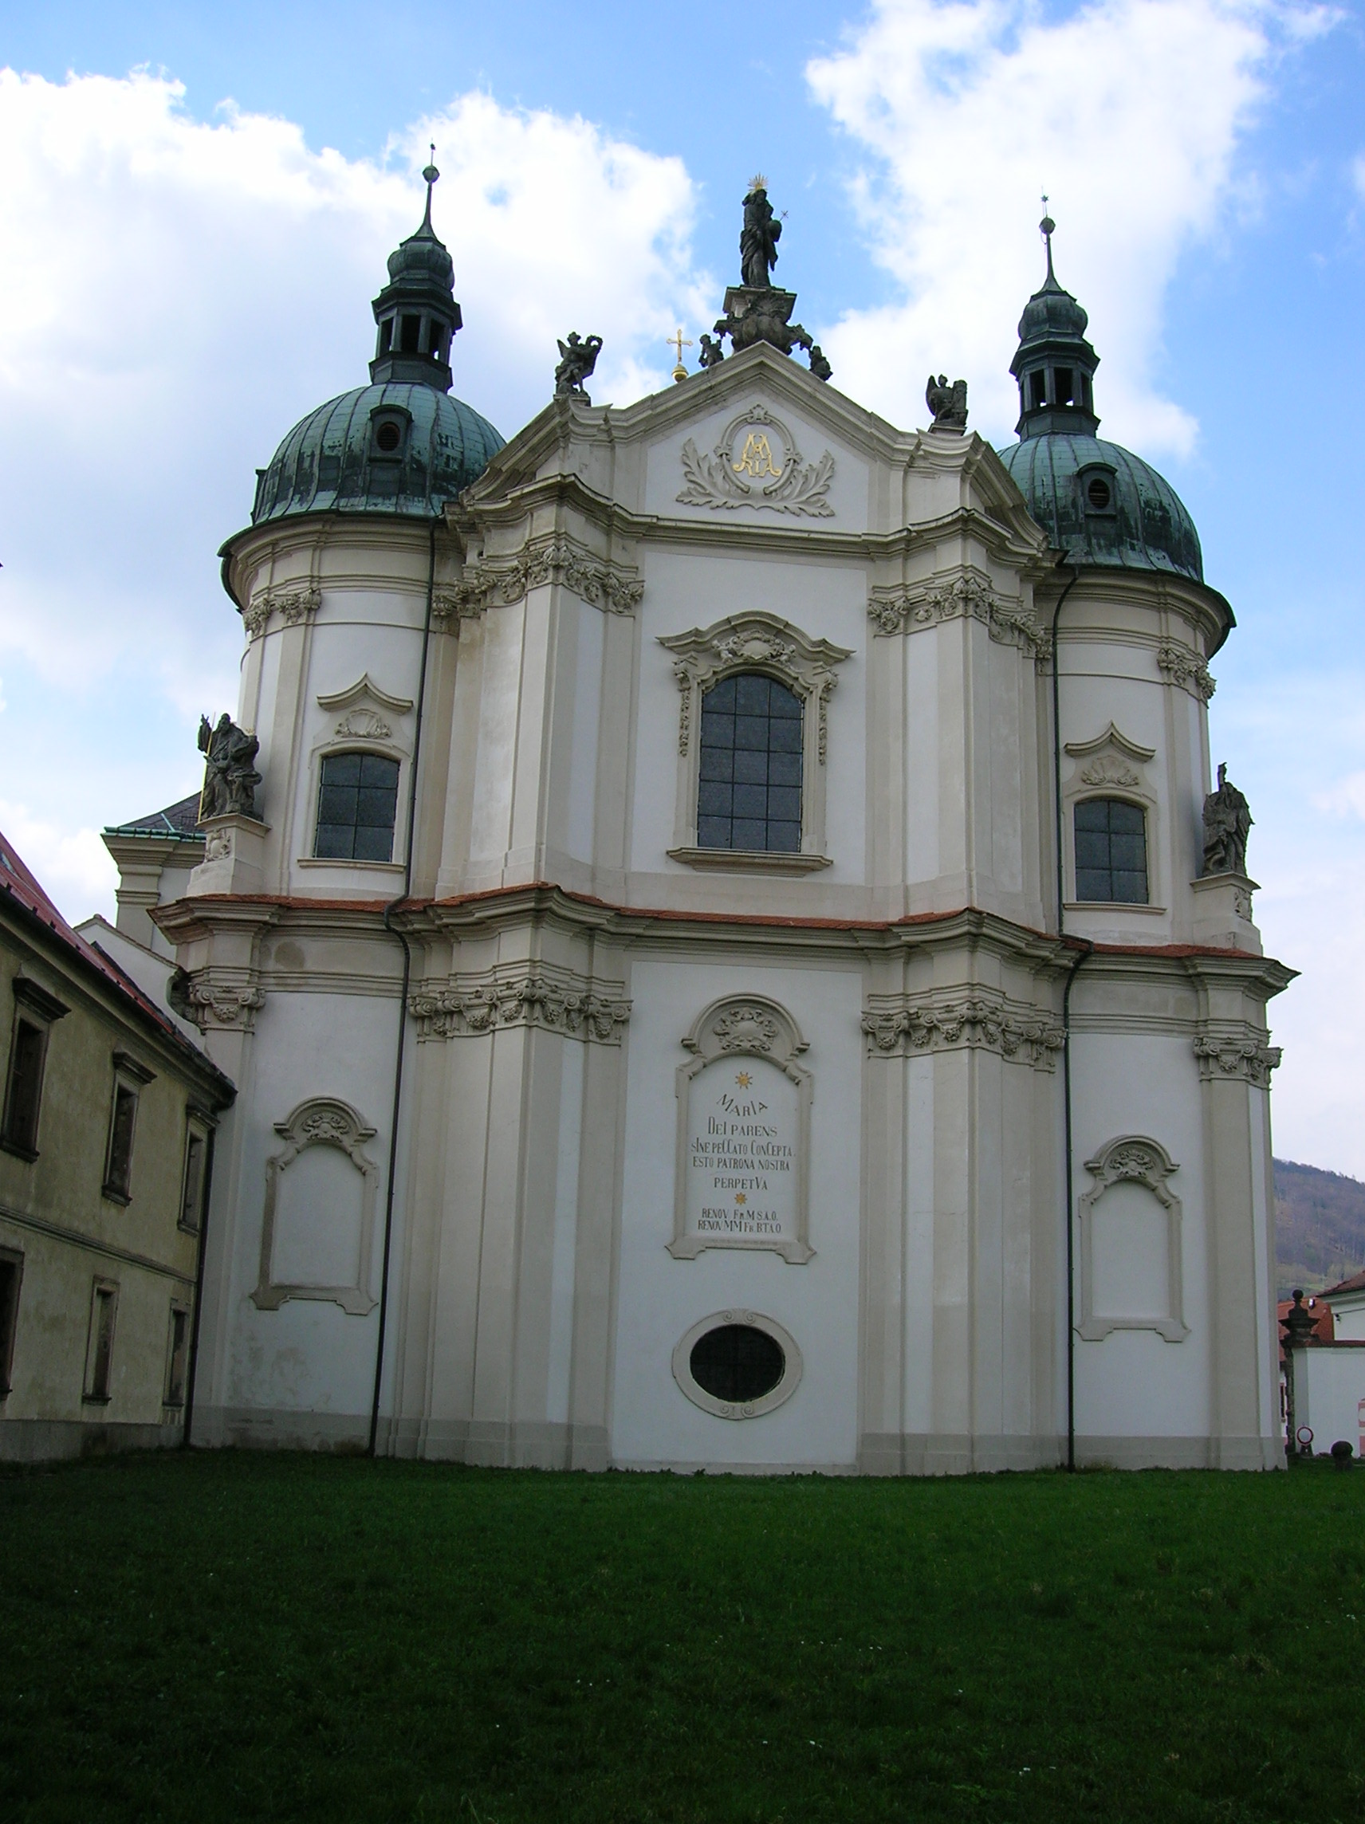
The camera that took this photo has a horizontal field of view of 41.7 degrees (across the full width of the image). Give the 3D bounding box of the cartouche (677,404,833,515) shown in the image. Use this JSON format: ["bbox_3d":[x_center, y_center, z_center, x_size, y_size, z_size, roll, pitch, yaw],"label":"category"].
[{"bbox_3d":[1.817,-10.892,43.304,3.796,3.099,0.260,3,-16,-5],"label":"cartouche"}]

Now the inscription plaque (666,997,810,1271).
[{"bbox_3d":[1.154,4.228,35.412,2.850,5.309,0.300,3,-15,-4],"label":"inscription plaque"}]

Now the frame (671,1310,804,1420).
[{"bbox_3d":[1.061,8.666,34.258,2.600,2.032,0.300,3,-15,-4],"label":"frame"}]

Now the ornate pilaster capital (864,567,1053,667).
[{"bbox_3d":[6.511,-6.840,41.408,4.324,1.081,2.632,3,-14,-6],"label":"ornate pilaster capital"}]

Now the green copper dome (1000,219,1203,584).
[{"bbox_3d":[10.410,-14.098,50.099,7.488,12.376,7.488,3,-16,-5],"label":"green copper dome"}]

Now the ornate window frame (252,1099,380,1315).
[{"bbox_3d":[-7.138,5.775,35.353,2.400,4.205,0.350,4,-15,-8],"label":"ornate window frame"}]

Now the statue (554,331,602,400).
[{"bbox_3d":[-2.271,-11.846,38.845,1.000,1.642,0.800,6,-16,-14],"label":"statue"}]

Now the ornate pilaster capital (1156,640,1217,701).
[{"bbox_3d":[12.786,-5.902,45.557,0.936,1.123,2.496,-10,-20,38],"label":"ornate pilaster capital"}]

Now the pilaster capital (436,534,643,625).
[{"bbox_3d":[-3.337,-7.548,41.613,4.888,1.144,3.016,3,-16,-5],"label":"pilaster capital"}]

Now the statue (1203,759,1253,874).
[{"bbox_3d":[11.890,-2.057,39.119,1.080,2.573,1.000,14,-19,-36],"label":"statue"}]

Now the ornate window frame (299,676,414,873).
[{"bbox_3d":[-7.524,-3.323,41.683,2.496,4.680,0.468,2,-16,-1],"label":"ornate window frame"}]

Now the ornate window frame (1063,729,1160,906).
[{"bbox_3d":[10.322,-2.298,43.218,2.496,4.680,0.468,4,-16,-8],"label":"ornate window frame"}]

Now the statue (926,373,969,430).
[{"bbox_3d":[6.384,-12.306,43.155,1.009,1.456,0.832,8,-17,-20],"label":"statue"}]

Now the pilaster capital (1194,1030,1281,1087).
[{"bbox_3d":[12.907,3.483,41.422,2.184,1.019,1.144,6,-16,-15],"label":"pilaster capital"}]

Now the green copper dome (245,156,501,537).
[{"bbox_3d":[-6.614,-13.614,44.568,7.200,11.688,7.200,3,-15,-5],"label":"green copper dome"}]

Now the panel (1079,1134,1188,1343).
[{"bbox_3d":[9.209,6.671,36.666,2.350,4.175,0.350,1,-15,5],"label":"panel"}]

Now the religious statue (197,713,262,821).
[{"bbox_3d":[-9.521,-3.056,37.630,1.280,2.353,1.000,-6,-17,27],"label":"religious statue"}]

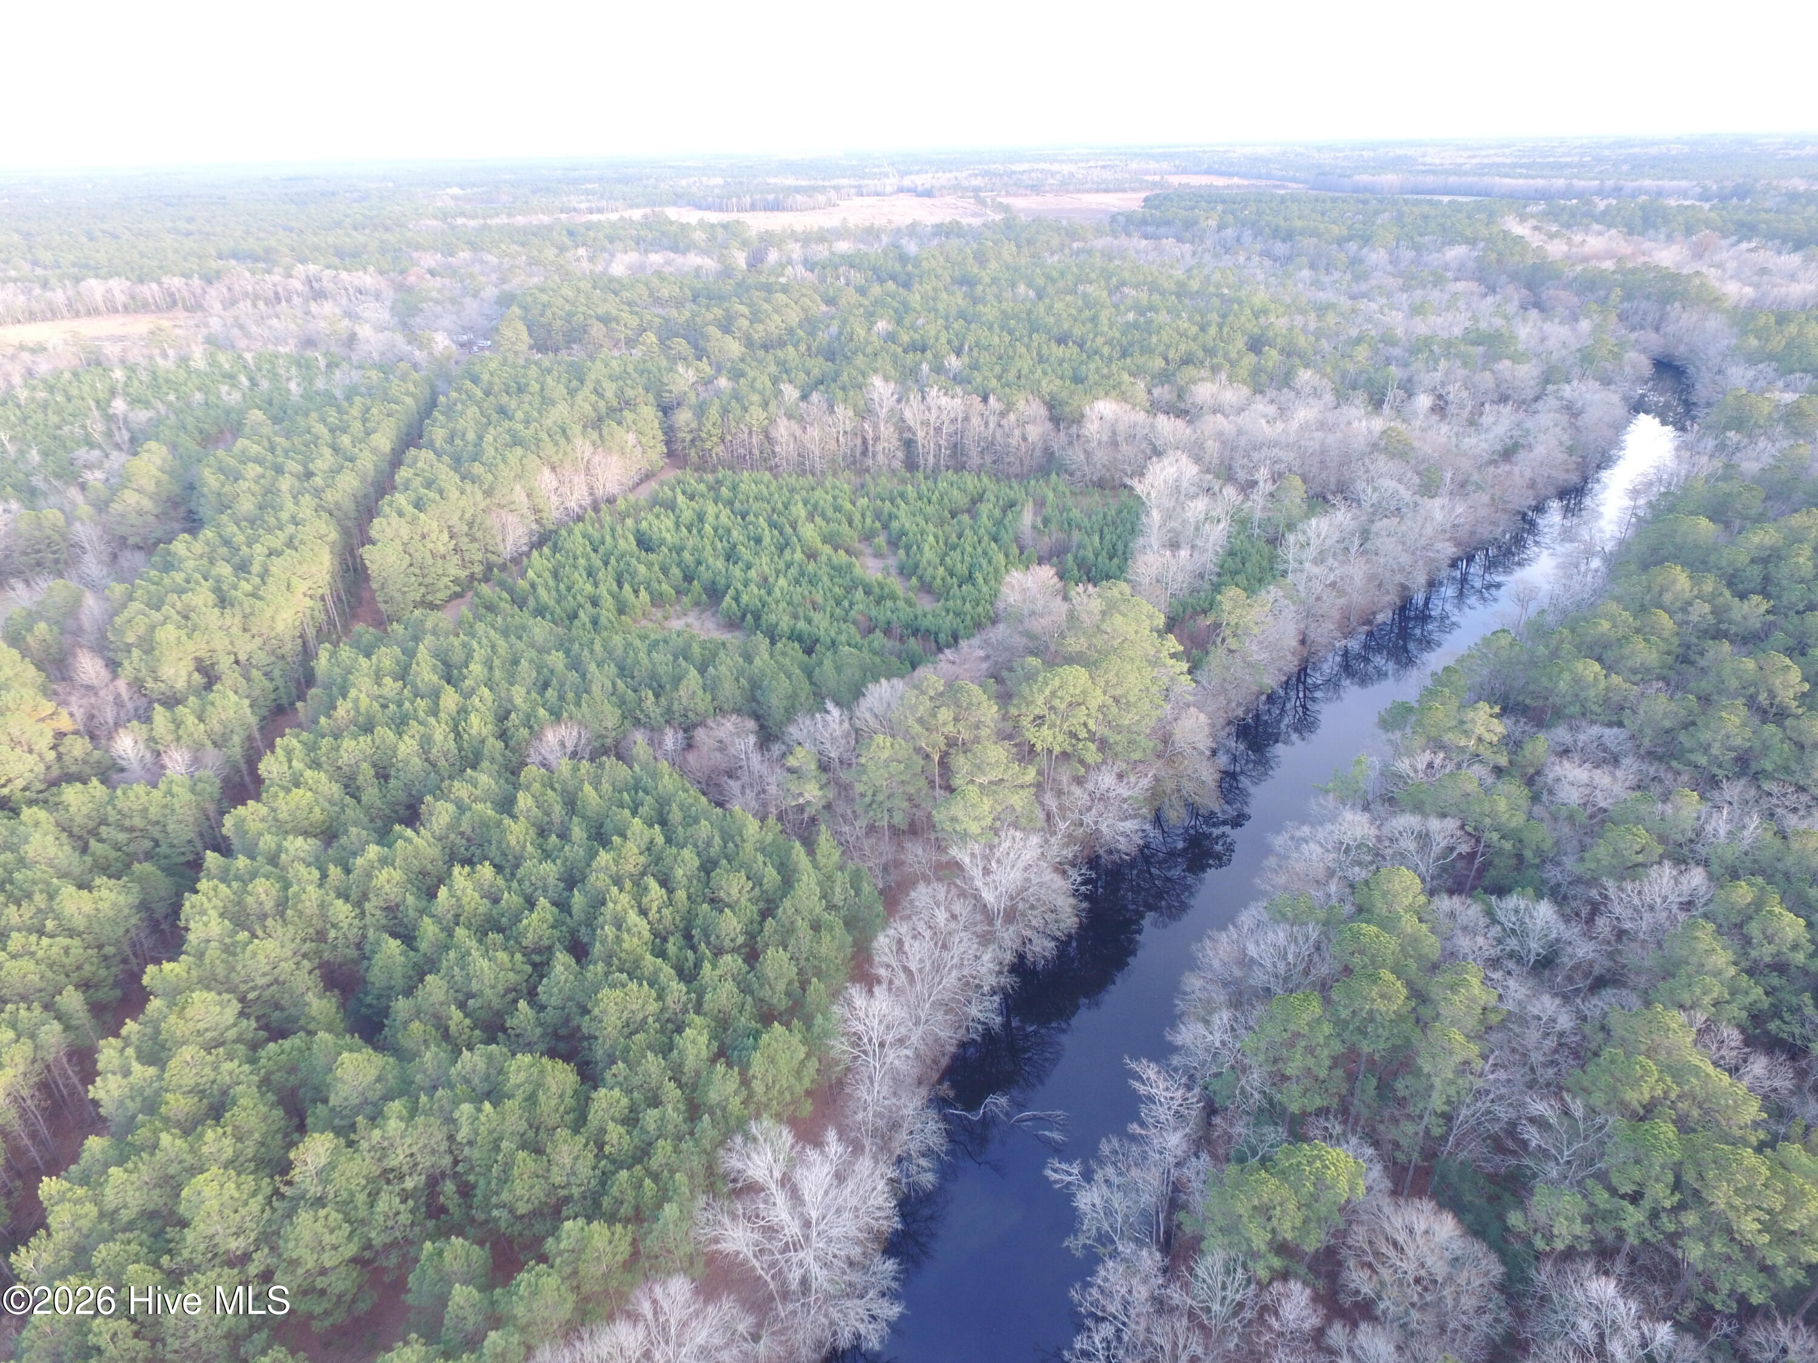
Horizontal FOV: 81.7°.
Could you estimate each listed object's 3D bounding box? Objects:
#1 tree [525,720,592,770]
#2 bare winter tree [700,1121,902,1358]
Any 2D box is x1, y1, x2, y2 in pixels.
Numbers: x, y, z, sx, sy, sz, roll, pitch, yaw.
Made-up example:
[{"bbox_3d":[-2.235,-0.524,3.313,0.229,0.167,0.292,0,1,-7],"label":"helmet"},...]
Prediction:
[{"bbox_3d":[-40.150,10.310,122.110,7.490,12.640,7.490,-1,27,0],"label":"tree"},{"bbox_3d":[-6.610,35.730,66.010,12.440,16.720,12.440,-1,27,0],"label":"bare winter tree"}]

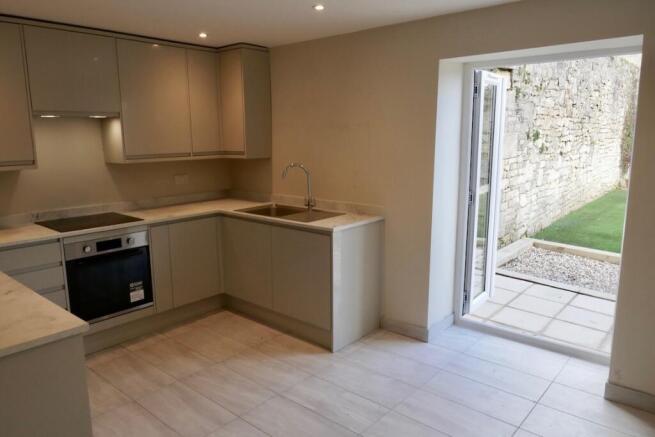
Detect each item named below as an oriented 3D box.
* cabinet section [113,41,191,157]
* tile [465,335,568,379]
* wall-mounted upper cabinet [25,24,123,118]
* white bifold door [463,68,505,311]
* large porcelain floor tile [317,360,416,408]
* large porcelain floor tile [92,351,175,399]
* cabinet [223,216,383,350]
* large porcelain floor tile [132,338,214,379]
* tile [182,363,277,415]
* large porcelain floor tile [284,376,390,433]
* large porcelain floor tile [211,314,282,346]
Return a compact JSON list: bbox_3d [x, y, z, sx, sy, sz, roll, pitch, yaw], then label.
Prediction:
[{"bbox_3d":[-1.511,-0.961,3.811,0.335,0.905,0.594,8,13,40],"label":"cabinet section"},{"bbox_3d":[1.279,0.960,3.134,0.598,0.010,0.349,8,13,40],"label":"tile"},{"bbox_3d":[-1.913,-1.050,3.360,0.334,0.583,0.608,8,12,40],"label":"wall-mounted upper cabinet"},{"bbox_3d":[1.330,-0.193,3.824,0.080,1.974,0.558,8,12,40],"label":"white bifold door"},{"bbox_3d":[0.236,1.034,2.865,0.597,0.010,0.304,8,12,40],"label":"large porcelain floor tile"},{"bbox_3d":[-1.258,1.012,2.943,0.598,0.010,0.291,8,13,40],"label":"large porcelain floor tile"},{"bbox_3d":[-0.242,0.424,3.821,1.281,0.884,0.593,8,12,40],"label":"cabinet"},{"bbox_3d":[-1.068,0.974,3.162,0.598,0.010,0.291,8,13,40],"label":"large porcelain floor tile"},{"bbox_3d":[-0.613,1.035,2.777,0.598,0.010,0.291,8,13,40],"label":"tile"},{"bbox_3d":[0.034,1.058,2.610,0.598,0.010,0.291,8,13,40],"label":"large porcelain floor tile"},{"bbox_3d":[-0.688,0.897,3.600,0.598,0.010,0.291,8,13,40],"label":"large porcelain floor tile"}]

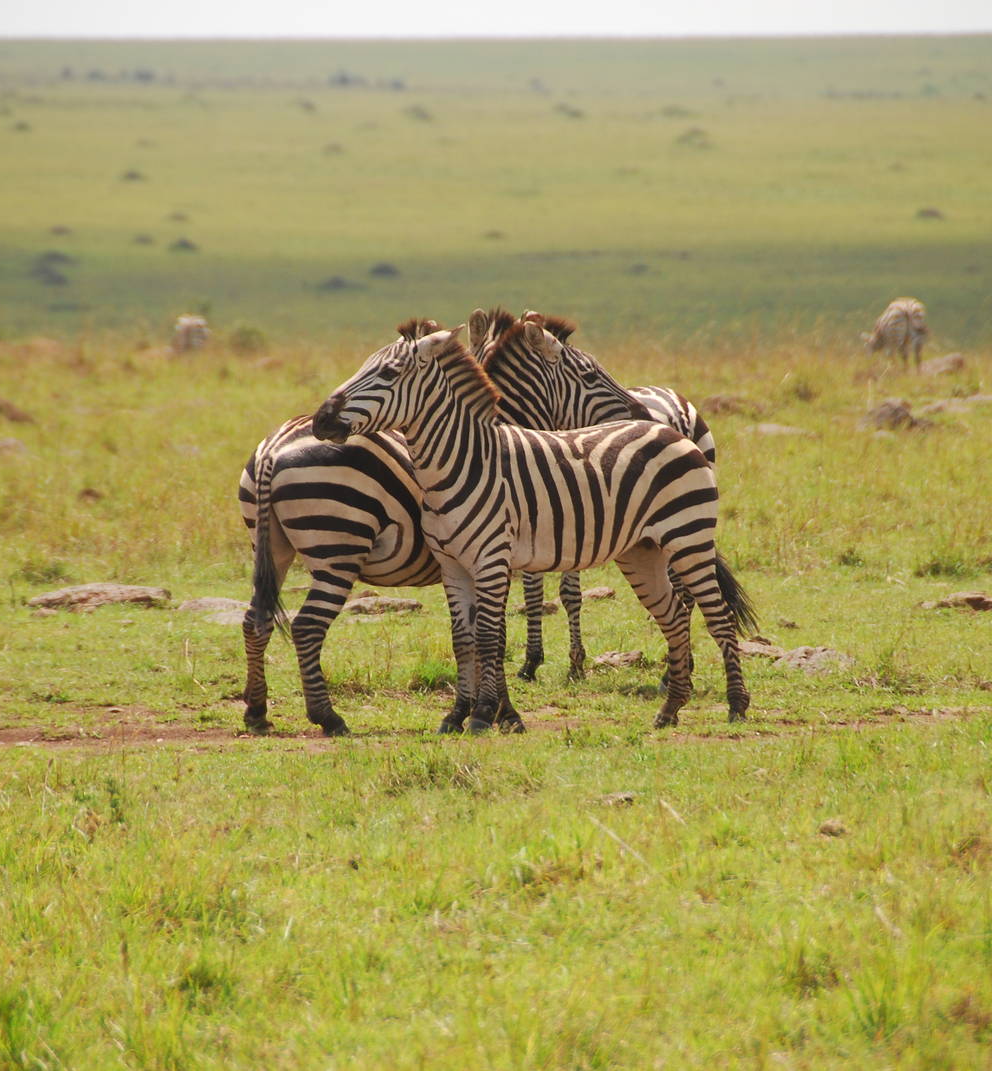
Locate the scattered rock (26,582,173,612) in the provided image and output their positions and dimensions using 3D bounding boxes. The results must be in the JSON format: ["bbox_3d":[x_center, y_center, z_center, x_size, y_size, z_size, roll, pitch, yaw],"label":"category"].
[{"bbox_3d":[-2.181,0.336,73.250,0.786,0.149,0.500,0,2,0],"label":"scattered rock"}]

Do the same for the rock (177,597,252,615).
[{"bbox_3d":[-1.524,0.384,72.660,0.428,0.092,0.320,0,2,0],"label":"rock"}]

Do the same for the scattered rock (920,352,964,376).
[{"bbox_3d":[6.628,-2.553,198.275,0.686,0.336,0.550,0,2,0],"label":"scattered rock"}]

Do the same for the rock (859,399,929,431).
[{"bbox_3d":[4.444,-1.346,149.000,0.781,0.349,0.580,0,1,0],"label":"rock"}]

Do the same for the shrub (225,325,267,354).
[{"bbox_3d":[-4.214,-3.296,225.000,0.695,0.527,0.620,0,1,0],"label":"shrub"}]

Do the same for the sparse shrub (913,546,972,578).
[{"bbox_3d":[2.663,0.157,79.660,0.350,0.184,0.320,0,2,0],"label":"sparse shrub"}]

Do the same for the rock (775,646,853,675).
[{"bbox_3d":[1.488,0.585,62.450,0.362,0.131,0.300,0,2,0],"label":"rock"}]

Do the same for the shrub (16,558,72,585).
[{"bbox_3d":[-2.742,0.220,81.000,0.334,0.167,0.280,0,1,0],"label":"shrub"}]

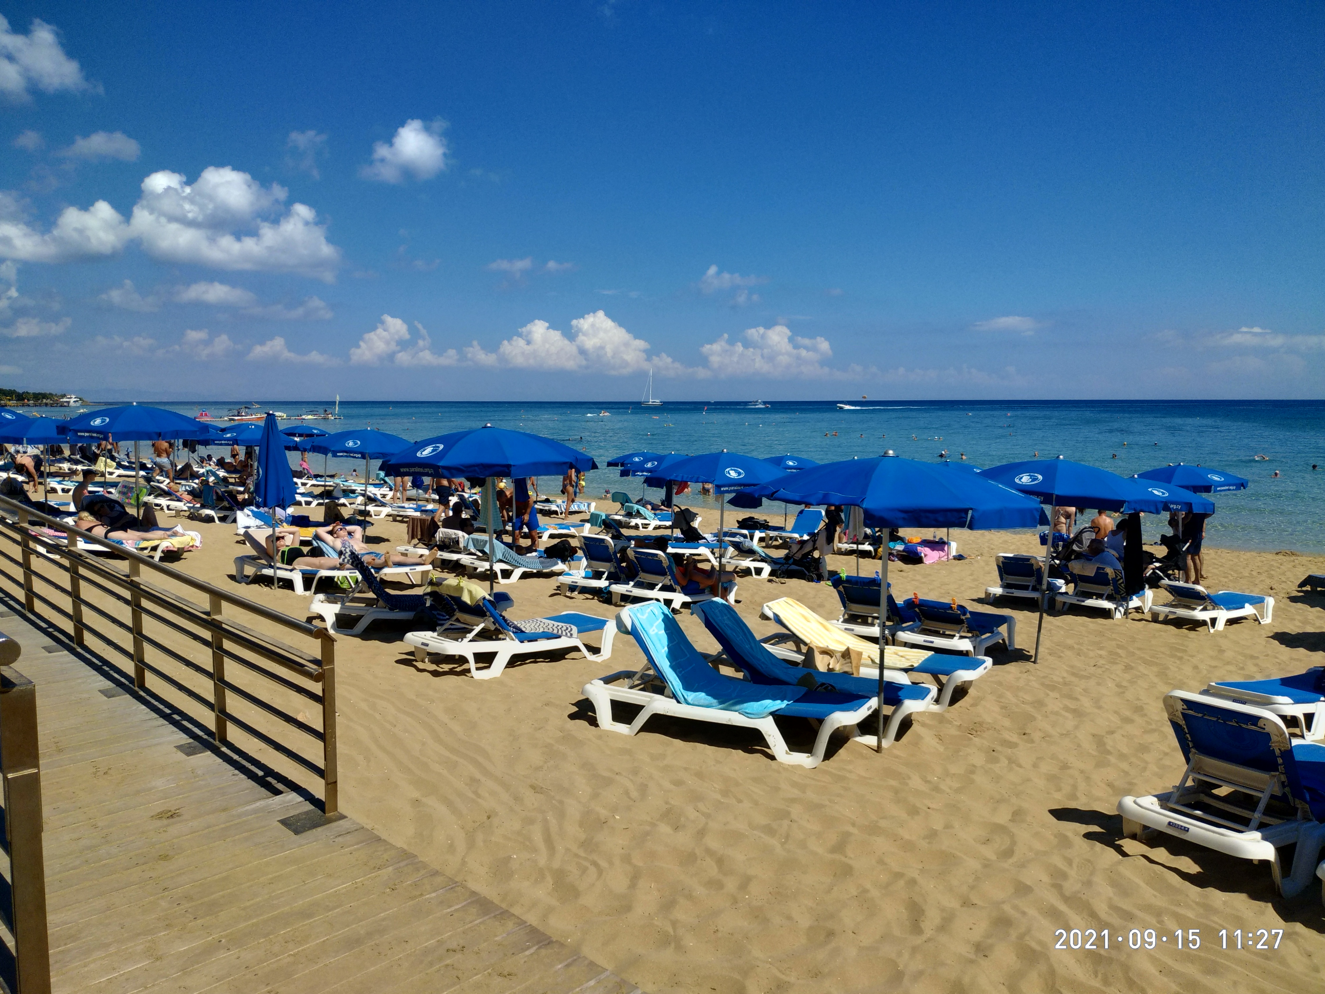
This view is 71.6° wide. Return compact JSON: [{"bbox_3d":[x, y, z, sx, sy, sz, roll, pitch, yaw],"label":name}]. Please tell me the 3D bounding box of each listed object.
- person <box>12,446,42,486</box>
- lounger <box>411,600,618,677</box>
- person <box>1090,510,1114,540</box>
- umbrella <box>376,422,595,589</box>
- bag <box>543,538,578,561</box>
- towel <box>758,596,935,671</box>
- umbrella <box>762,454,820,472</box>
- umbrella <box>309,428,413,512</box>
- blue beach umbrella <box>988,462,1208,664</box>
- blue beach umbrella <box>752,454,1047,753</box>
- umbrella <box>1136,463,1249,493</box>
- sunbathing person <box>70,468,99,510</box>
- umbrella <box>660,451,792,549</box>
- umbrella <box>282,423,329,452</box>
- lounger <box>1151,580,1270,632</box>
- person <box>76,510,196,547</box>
[{"bbox_3d":[-16.225,-0.609,23.564,0.750,1.050,0.600,-5,8,-41],"label":"person"},{"bbox_3d":[-1.391,1.180,8.739,0.730,0.750,1.900,5,4,43],"label":"lounger"},{"bbox_3d":[9.327,0.980,19.585,0.480,1.650,0.300,3,7,27],"label":"person"},{"bbox_3d":[-1.689,0.249,9.050,2.050,1.930,2.050,0,6,0],"label":"umbrella"},{"bbox_3d":[-1.549,0.802,13.958,0.500,0.320,0.320,0,6,0],"label":"bag"},{"bbox_3d":[1.544,1.108,7.601,1.330,0.420,0.600,3,7,27],"label":"towel"},{"bbox_3d":[3.216,-0.120,23.401,2.050,1.950,2.050,0,6,0],"label":"umbrella"},{"bbox_3d":[-5.239,-0.249,16.502,2.050,1.970,2.050,0,6,0],"label":"umbrella"},{"bbox_3d":[4.079,0.667,9.671,2.100,2.200,2.100,3,6,0],"label":"blue beach umbrella"},{"bbox_3d":[1.589,0.760,6.564,2.100,2.150,2.100,0,6,0],"label":"blue beach umbrella"},{"bbox_3d":[8.093,0.570,14.437,2.100,2.200,2.100,0,6,0],"label":"umbrella"},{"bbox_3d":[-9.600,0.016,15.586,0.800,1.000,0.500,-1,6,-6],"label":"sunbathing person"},{"bbox_3d":[0.811,0.444,12.011,2.100,2.120,2.100,0,6,0],"label":"umbrella"},{"bbox_3d":[-13.625,-1.771,35.101,2.050,1.950,2.050,0,6,0],"label":"umbrella"},{"bbox_3d":[6.846,1.282,11.376,1.920,0.560,0.710,-1,5,-36],"label":"lounger"},{"bbox_3d":[-6.704,0.406,11.633,1.680,0.280,0.500,2,6,17],"label":"person"}]

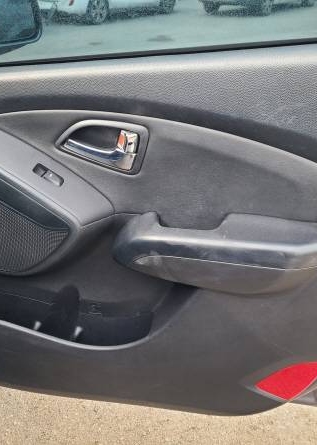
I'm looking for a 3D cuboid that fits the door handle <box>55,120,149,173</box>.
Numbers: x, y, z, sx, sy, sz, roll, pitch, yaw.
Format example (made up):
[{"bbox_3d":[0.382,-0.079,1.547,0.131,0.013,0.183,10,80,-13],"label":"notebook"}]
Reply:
[{"bbox_3d":[-0.093,-0.126,0.740,0.154,0.084,0.042,3,29,9],"label":"door handle"}]

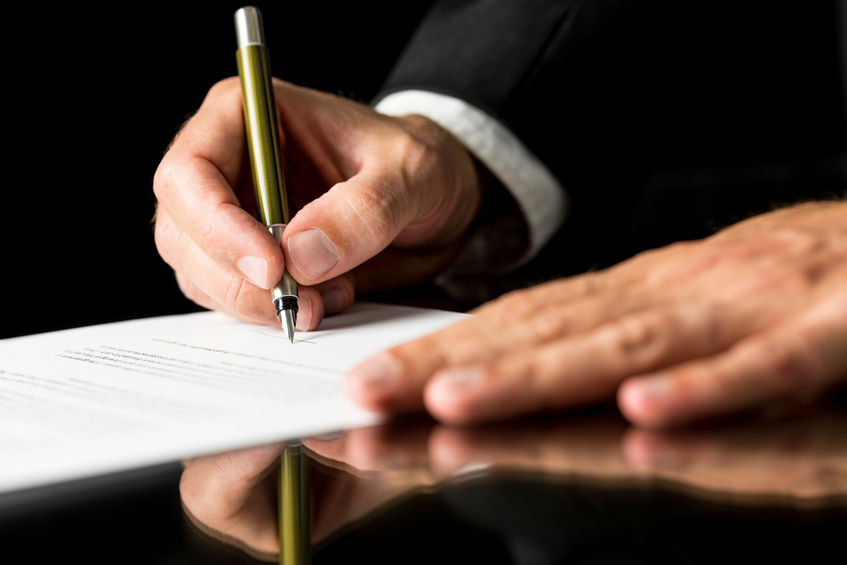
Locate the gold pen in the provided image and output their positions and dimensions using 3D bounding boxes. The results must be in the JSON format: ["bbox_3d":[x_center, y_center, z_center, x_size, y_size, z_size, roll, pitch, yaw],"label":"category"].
[{"bbox_3d":[-0.046,-0.033,0.736,0.009,0.109,0.009,-9,-21,1],"label":"gold pen"}]

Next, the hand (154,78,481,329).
[{"bbox_3d":[-0.034,-0.029,0.766,0.120,0.077,0.100,-10,9,-42],"label":"hand"}]

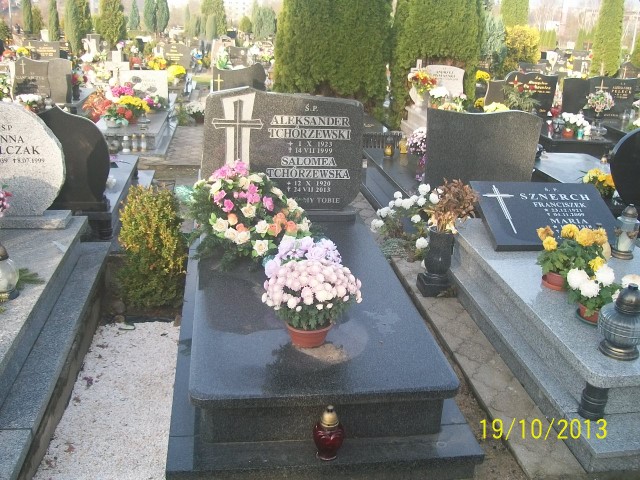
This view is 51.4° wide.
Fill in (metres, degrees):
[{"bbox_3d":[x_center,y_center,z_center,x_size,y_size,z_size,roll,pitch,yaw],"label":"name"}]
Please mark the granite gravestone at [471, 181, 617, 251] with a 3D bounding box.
[{"bbox_3d":[1.365,-0.146,3.995,0.810,0.045,0.600,0,41,-7],"label":"granite gravestone"}]

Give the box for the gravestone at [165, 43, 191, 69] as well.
[{"bbox_3d":[-3.276,-4.223,15.300,0.620,0.620,0.100,0,19,-9],"label":"gravestone"}]

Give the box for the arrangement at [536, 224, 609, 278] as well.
[{"bbox_3d":[1.175,0.023,3.075,0.310,0.200,0.265,0,20,-9],"label":"arrangement"}]

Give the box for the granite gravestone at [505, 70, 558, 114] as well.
[{"bbox_3d":[2.459,-1.728,7.831,0.641,0.504,0.113,0,20,-9],"label":"granite gravestone"}]

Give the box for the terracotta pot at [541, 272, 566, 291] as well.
[{"bbox_3d":[1.088,0.167,3.068,0.120,0.090,0.120,3,20,-1],"label":"terracotta pot"}]

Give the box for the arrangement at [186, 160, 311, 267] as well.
[{"bbox_3d":[-0.356,-0.143,3.291,0.600,0.380,0.500,-1,20,-9],"label":"arrangement"}]

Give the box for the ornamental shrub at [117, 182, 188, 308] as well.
[{"bbox_3d":[-0.866,0.011,3.444,0.345,0.620,0.335,0,20,-9],"label":"ornamental shrub"}]

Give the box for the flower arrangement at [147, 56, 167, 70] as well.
[{"bbox_3d":[-3.316,-3.570,13.500,0.410,0.320,0.380,0,19,-9],"label":"flower arrangement"}]

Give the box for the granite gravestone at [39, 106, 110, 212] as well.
[{"bbox_3d":[-1.504,-0.470,3.838,0.590,0.600,0.140,0,20,-9],"label":"granite gravestone"}]

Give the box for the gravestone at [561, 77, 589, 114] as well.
[{"bbox_3d":[3.010,-1.713,7.920,0.328,0.441,0.113,0,20,-9],"label":"gravestone"}]

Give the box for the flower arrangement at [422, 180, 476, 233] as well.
[{"bbox_3d":[0.749,-0.201,3.880,0.300,0.280,0.280,0,19,-9],"label":"flower arrangement"}]

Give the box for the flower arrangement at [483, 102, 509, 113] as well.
[{"bbox_3d":[1.798,-1.297,6.856,0.280,0.230,0.270,0,20,-9],"label":"flower arrangement"}]

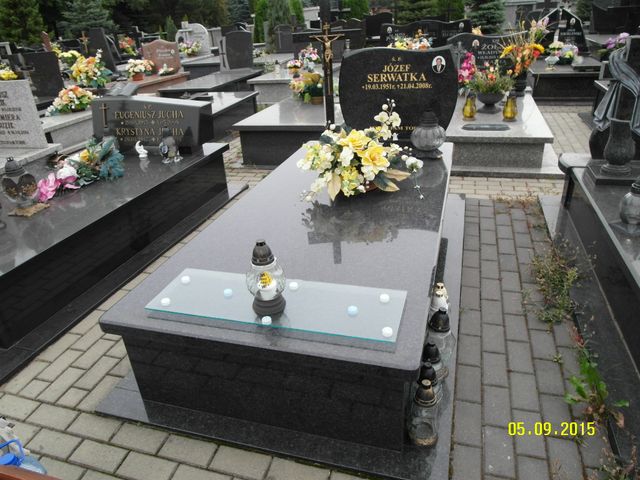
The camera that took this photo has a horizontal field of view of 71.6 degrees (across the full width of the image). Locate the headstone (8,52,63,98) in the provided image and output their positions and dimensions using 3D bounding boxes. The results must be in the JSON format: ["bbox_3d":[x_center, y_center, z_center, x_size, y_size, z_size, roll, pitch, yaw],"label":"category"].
[{"bbox_3d":[-4.603,-2.681,7.280,0.980,0.657,0.141,5,29,17],"label":"headstone"}]

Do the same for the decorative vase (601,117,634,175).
[{"bbox_3d":[1.762,-0.548,2.629,0.192,0.313,0.192,5,29,17],"label":"decorative vase"}]

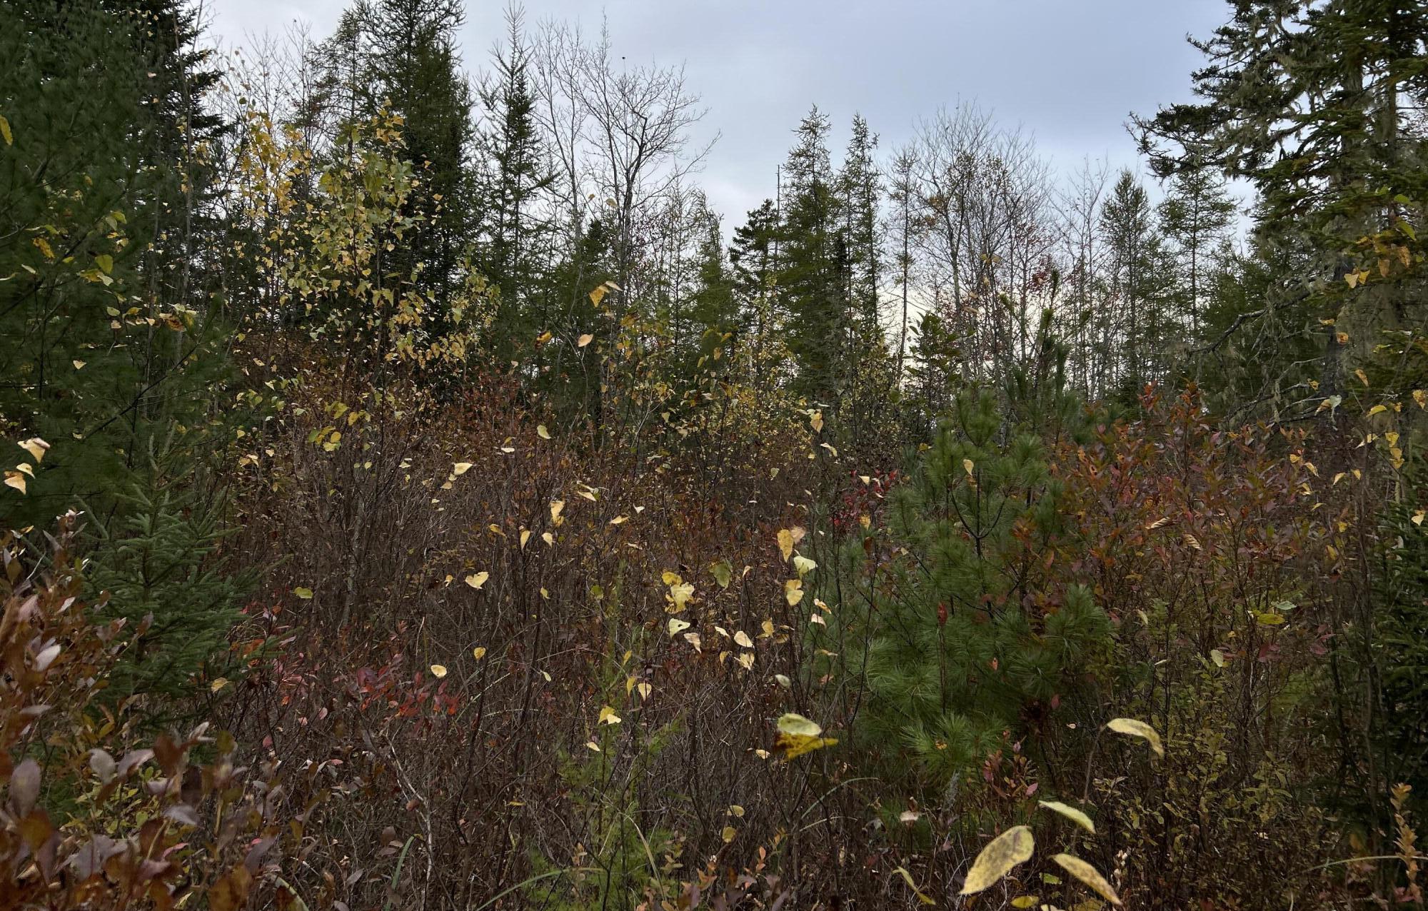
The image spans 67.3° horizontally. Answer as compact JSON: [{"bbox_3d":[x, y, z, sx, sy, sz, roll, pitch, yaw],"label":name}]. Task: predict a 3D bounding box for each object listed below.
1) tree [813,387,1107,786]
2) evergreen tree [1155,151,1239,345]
[{"bbox_3d":[0.780,0.525,3.400,0.950,1.480,0.950,0,0,0],"label":"tree"},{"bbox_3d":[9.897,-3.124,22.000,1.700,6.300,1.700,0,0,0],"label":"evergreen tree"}]

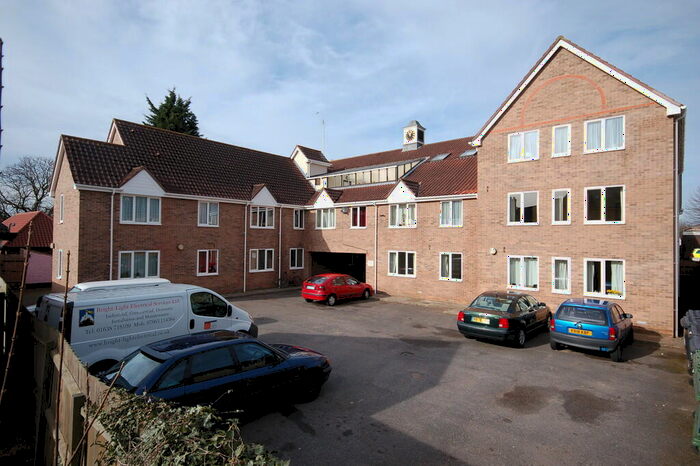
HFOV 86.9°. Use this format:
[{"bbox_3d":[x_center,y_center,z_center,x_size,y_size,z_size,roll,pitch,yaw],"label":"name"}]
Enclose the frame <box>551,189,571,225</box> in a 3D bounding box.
[{"bbox_3d":[8.210,-1.000,14.306,0.620,1.350,0.120,0,-1,40],"label":"frame"}]

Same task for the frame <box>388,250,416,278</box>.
[{"bbox_3d":[2.902,1.725,20.480,1.780,1.360,0.120,0,-1,40],"label":"frame"}]

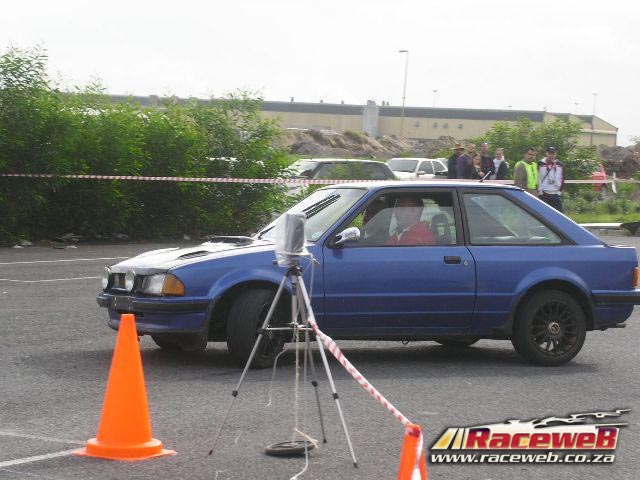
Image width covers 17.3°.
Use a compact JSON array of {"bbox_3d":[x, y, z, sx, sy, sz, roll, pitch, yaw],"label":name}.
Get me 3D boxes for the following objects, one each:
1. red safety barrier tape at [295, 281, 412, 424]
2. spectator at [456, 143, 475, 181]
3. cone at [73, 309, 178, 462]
[{"bbox_3d":[0.154,0.541,10.334,0.090,0.566,1.528,1,3,-21],"label":"red safety barrier tape"},{"bbox_3d":[3.136,-1.162,45.488,0.500,1.780,0.330,0,3,-33],"label":"spectator"},{"bbox_3d":[-1.002,0.745,10.939,0.390,0.725,0.390,4,3,40],"label":"cone"}]

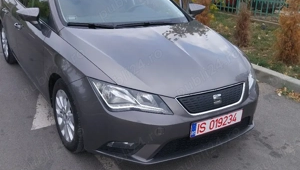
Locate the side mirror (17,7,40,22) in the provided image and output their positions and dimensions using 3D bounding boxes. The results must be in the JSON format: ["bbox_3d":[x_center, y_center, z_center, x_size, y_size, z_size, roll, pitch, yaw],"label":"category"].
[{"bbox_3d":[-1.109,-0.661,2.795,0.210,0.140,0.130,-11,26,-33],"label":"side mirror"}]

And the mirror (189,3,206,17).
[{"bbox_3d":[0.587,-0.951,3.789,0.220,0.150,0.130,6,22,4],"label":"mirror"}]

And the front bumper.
[{"bbox_3d":[0.345,0.168,2.445,1.760,0.560,0.590,-11,26,-33],"label":"front bumper"}]

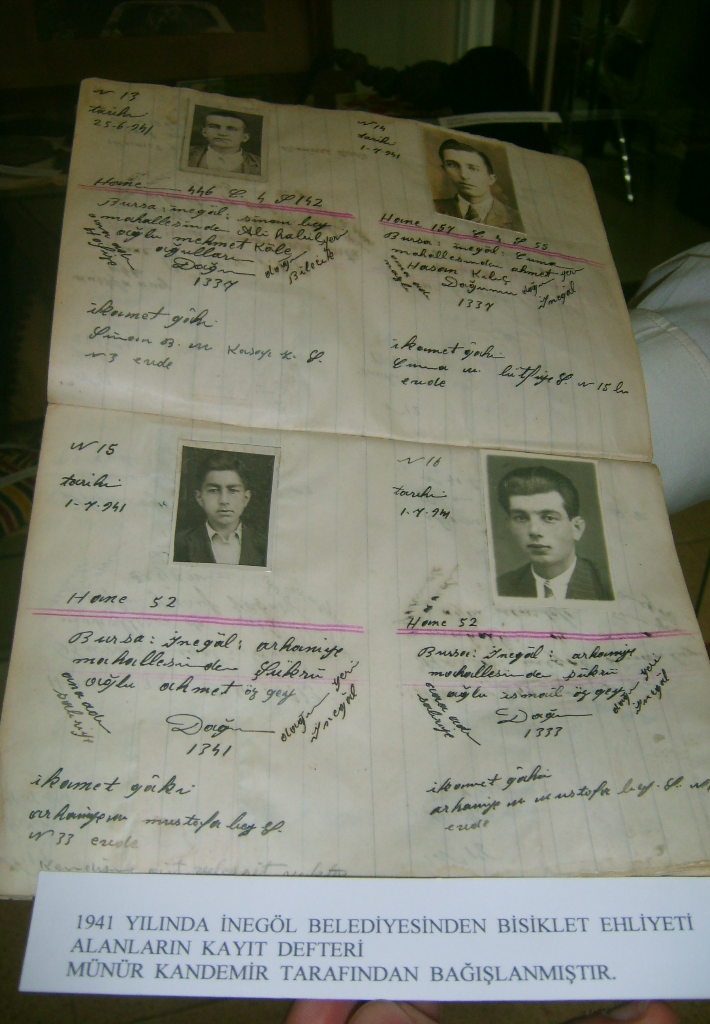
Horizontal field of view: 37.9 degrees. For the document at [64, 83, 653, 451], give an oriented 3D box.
[{"bbox_3d":[0.001,-0.089,0.371,0.203,0.008,0.143,3,62,-13],"label":"document"}]

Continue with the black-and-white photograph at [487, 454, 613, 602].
[{"bbox_3d":[0.063,0.004,0.333,0.039,0.002,0.055,6,54,-12],"label":"black-and-white photograph"}]

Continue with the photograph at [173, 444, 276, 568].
[{"bbox_3d":[-0.039,-0.002,0.310,0.028,0.002,0.042,6,54,-11],"label":"photograph"}]

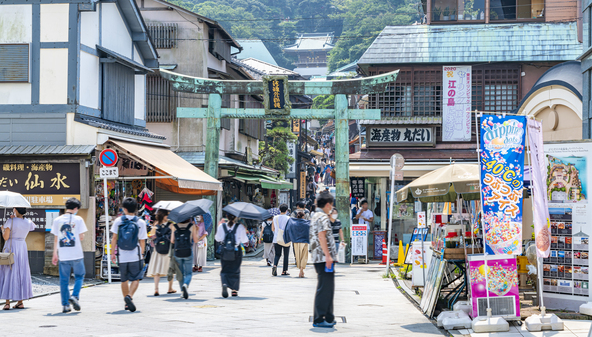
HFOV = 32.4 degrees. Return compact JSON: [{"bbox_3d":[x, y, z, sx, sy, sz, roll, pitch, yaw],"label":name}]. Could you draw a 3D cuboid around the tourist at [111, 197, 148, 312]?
[{"bbox_3d":[-2.515,1.299,15.400,0.550,1.710,0.550,0,-2,10],"label":"tourist"}]

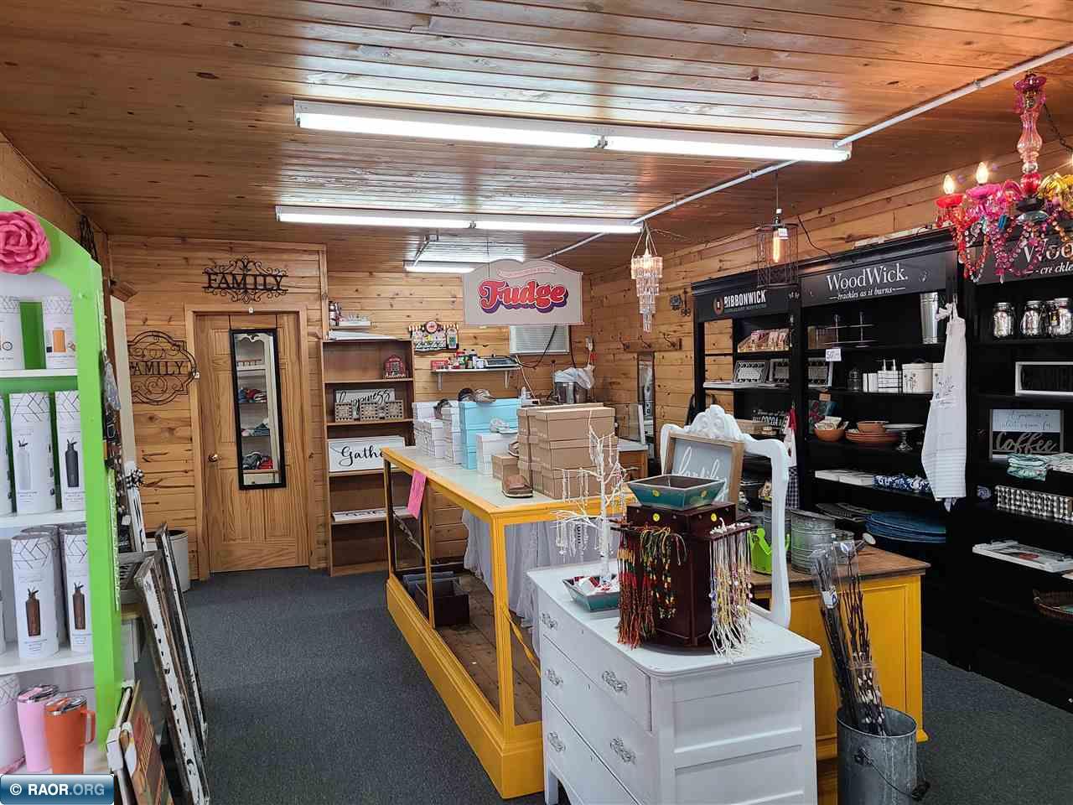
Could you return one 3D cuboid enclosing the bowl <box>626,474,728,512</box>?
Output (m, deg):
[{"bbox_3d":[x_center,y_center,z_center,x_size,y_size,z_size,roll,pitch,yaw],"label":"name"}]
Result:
[{"bbox_3d":[0.367,0.236,2.106,0.180,0.060,0.184,-4,4,-43],"label":"bowl"}]

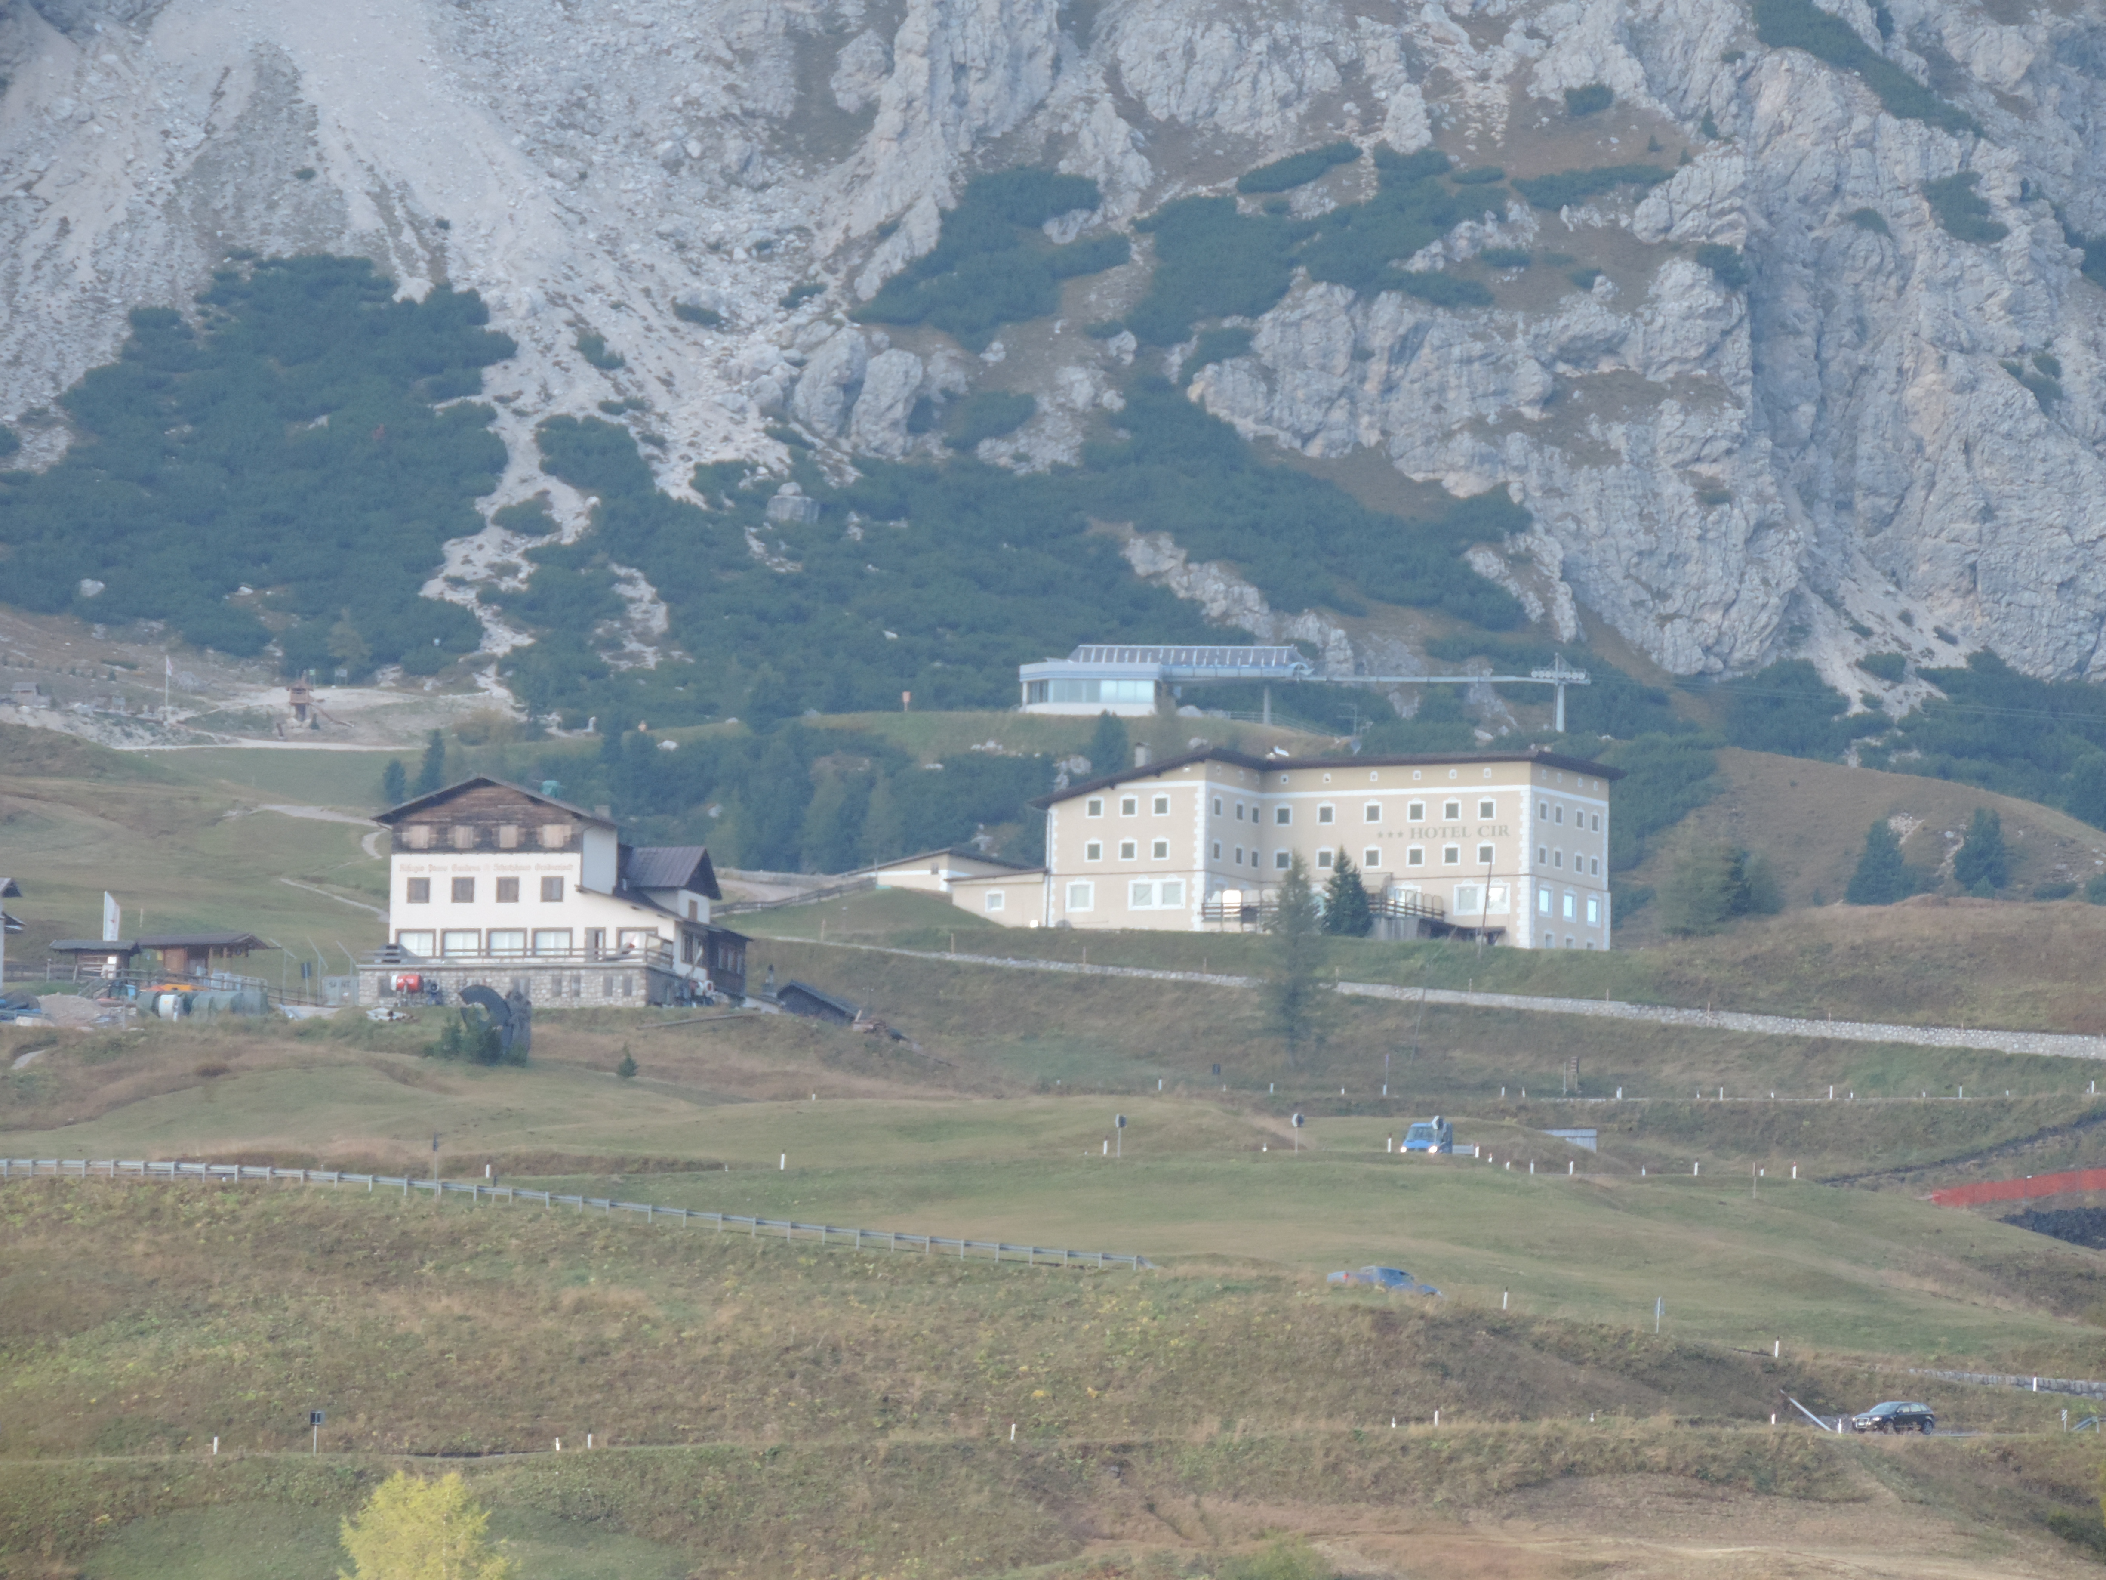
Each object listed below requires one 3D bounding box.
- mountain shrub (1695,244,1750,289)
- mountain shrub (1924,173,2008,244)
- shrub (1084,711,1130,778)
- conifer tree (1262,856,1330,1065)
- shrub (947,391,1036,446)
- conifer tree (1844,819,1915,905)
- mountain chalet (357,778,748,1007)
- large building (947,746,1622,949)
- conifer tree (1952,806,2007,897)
[{"bbox_3d":[66.122,-51.599,1950.000,5.517,4.564,4.689,1,-5,0],"label":"mountain shrub"},{"bbox_3d":[90.517,-57.572,1960.000,8.318,6.803,6.654,1,-5,0],"label":"mountain shrub"},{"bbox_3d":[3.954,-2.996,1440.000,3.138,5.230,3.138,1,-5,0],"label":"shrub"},{"bbox_3d":[14.705,10.249,1190.000,3.842,12.295,3.842,1,-5,0],"label":"conifer tree"},{"bbox_3d":[-5.976,-35.464,1890.000,8.650,5.187,6.487,1,-5,0],"label":"shrub"},{"bbox_3d":[58.295,5.147,1390.000,5.049,6.058,5.049,1,-5,0],"label":"conifer tree"},{"bbox_3d":[-27.296,6.113,1090.868,17.013,13.200,16.361,-1,-6,18],"label":"mountain chalet"},{"bbox_3d":[15.268,4.511,1300.620,39.037,12.900,20.222,-1,-6,26],"label":"large building"},{"bbox_3d":[66.173,4.341,1410.000,3.983,6.259,3.983,1,-5,0],"label":"conifer tree"}]

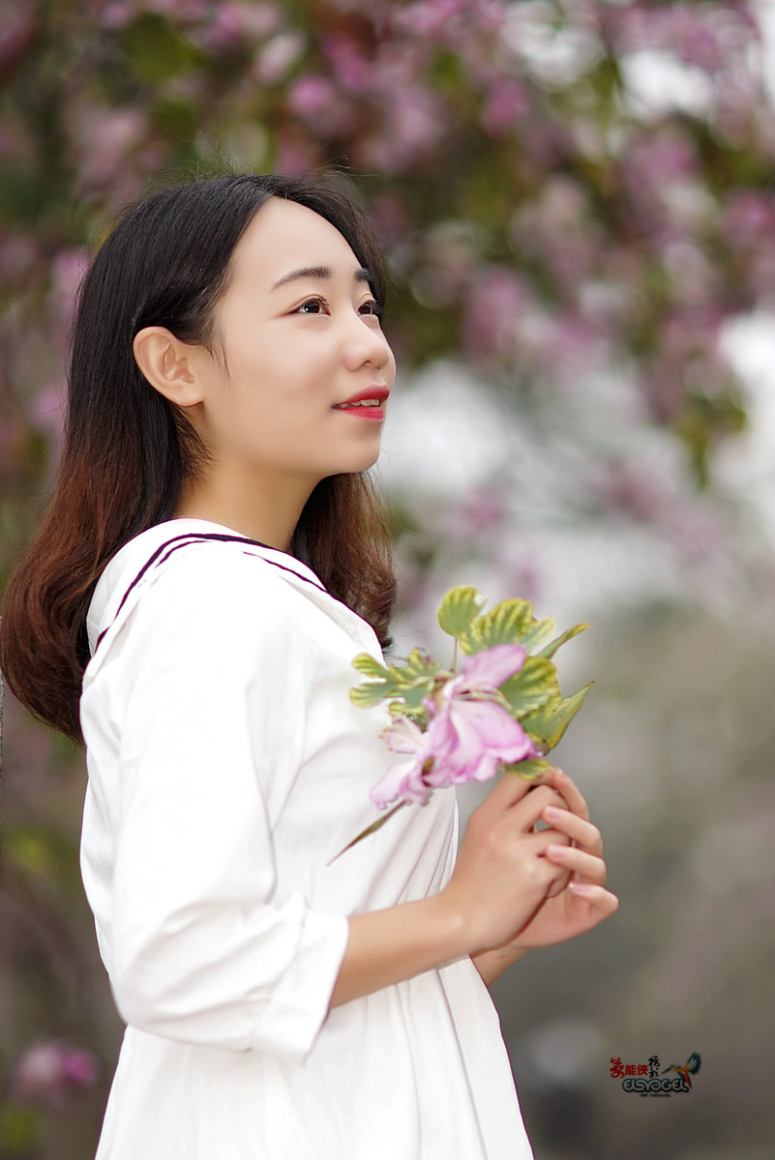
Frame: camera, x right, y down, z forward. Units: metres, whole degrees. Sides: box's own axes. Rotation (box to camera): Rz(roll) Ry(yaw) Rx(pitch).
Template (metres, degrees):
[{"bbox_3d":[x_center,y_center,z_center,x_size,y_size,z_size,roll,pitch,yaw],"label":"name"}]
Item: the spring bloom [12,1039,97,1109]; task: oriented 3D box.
[{"bbox_3d":[-0.413,0.612,3.400,0.105,0.083,0.085,0,0,0],"label":"spring bloom"}]

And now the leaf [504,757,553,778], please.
[{"bbox_3d":[0.094,0.128,1.880,0.035,0.016,0.028,0,0,0],"label":"leaf"}]

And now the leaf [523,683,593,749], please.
[{"bbox_3d":[0.117,0.094,1.880,0.060,0.033,0.028,-44,0,0],"label":"leaf"}]

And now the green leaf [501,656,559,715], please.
[{"bbox_3d":[0.096,0.073,1.880,0.042,0.042,0.022,0,0,-11],"label":"green leaf"}]

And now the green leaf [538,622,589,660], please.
[{"bbox_3d":[0.121,0.043,1.900,0.046,0.012,0.028,-36,0,0],"label":"green leaf"}]

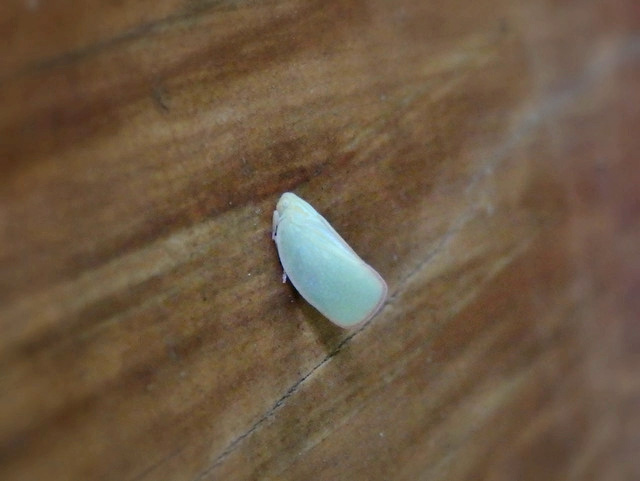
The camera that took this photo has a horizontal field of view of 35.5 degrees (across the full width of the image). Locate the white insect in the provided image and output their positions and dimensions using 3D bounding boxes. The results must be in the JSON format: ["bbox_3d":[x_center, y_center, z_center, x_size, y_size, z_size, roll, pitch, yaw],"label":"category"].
[{"bbox_3d":[0.000,0.001,0.066,0.010,0.005,0.004,53,40,0],"label":"white insect"}]

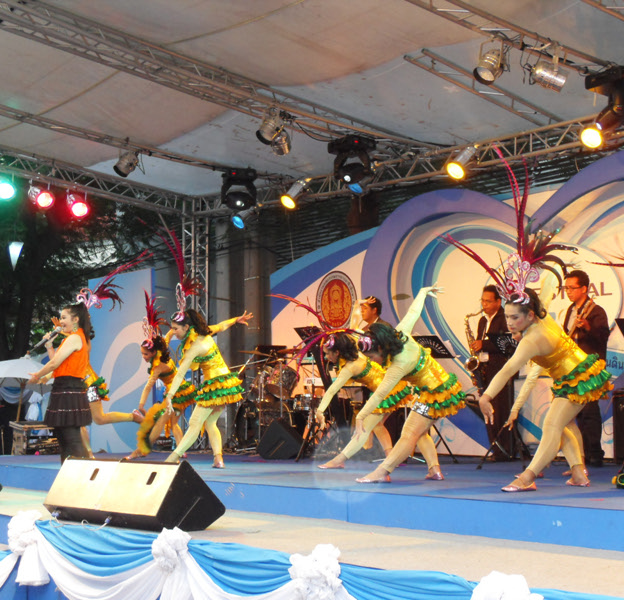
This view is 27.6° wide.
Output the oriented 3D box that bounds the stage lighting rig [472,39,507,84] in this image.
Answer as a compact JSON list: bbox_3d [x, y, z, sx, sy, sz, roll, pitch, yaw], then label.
[{"bbox_3d":[1.376,-1.831,9.800,0.220,0.300,0.250,-3,-6,38],"label":"stage lighting rig"}]

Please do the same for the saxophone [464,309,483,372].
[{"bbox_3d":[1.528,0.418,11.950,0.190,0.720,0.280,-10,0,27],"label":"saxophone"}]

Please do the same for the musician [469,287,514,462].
[{"bbox_3d":[1.714,0.689,12.000,0.450,1.680,0.500,4,-6,-41],"label":"musician"}]

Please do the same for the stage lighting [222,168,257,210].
[{"bbox_3d":[-0.776,-1.200,13.800,0.380,0.450,0.340,0,-4,6],"label":"stage lighting"}]

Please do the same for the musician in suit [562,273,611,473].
[{"bbox_3d":[2.354,0.587,10.900,0.380,1.670,0.520,4,-6,-40],"label":"musician in suit"}]

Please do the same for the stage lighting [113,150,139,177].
[{"bbox_3d":[-1.981,-1.444,13.500,0.230,0.270,0.220,42,-17,-12],"label":"stage lighting"}]

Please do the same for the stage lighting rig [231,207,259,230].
[{"bbox_3d":[-0.834,-1.013,15.700,0.310,0.230,0.220,-39,18,-32],"label":"stage lighting rig"}]

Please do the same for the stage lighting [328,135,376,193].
[{"bbox_3d":[0.389,-1.310,12.200,0.420,0.540,0.380,-1,-5,18],"label":"stage lighting"}]

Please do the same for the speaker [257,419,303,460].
[{"bbox_3d":[-0.338,1.444,13.200,0.460,0.410,0.560,0,-5,-2],"label":"speaker"}]

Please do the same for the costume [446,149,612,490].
[{"bbox_3d":[1.437,0.129,8.400,0.900,2.170,0.660,3,-5,-31],"label":"costume"}]

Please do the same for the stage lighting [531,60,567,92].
[{"bbox_3d":[1.966,-1.842,10.500,0.290,0.220,0.210,21,-7,-6],"label":"stage lighting"}]

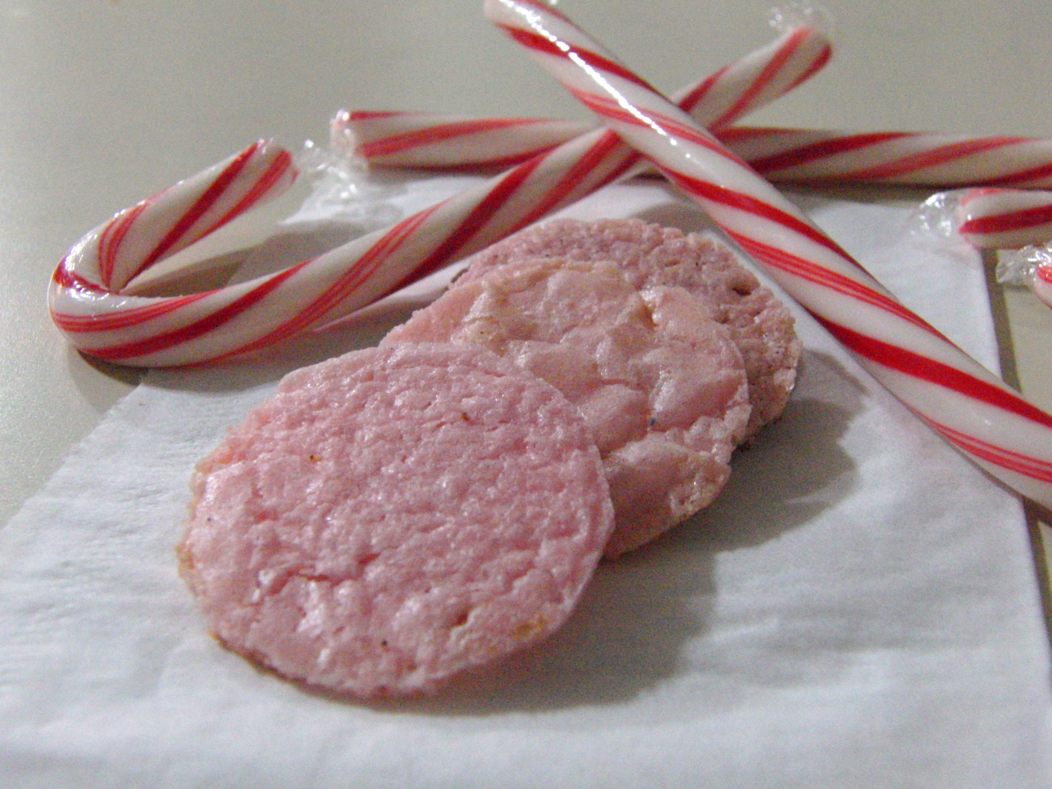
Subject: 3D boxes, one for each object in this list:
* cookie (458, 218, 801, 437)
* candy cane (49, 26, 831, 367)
[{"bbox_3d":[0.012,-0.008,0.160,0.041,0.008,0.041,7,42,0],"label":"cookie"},{"bbox_3d":[-0.008,-0.039,0.213,0.043,0.009,0.151,24,39,33],"label":"candy cane"}]

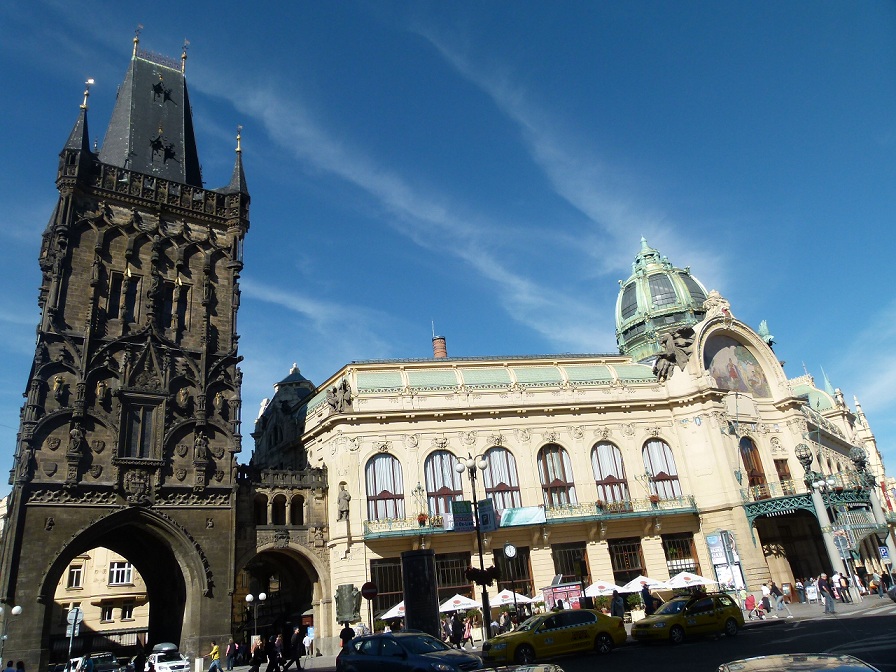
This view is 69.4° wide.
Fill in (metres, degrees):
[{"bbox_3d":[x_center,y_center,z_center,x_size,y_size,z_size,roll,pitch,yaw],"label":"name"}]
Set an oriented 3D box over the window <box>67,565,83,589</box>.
[{"bbox_3d":[-37.982,24.573,65.981,1.250,2.200,0.250,12,-29,-36],"label":"window"}]

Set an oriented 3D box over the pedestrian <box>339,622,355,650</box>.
[{"bbox_3d":[-4.466,13.617,28.612,0.580,1.760,0.380,-4,-23,-5],"label":"pedestrian"}]

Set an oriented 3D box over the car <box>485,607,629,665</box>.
[{"bbox_3d":[3.404,9.649,20.903,4.840,1.480,1.820,2,-25,-20],"label":"car"}]

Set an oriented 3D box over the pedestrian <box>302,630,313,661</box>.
[{"bbox_3d":[-9.883,21.803,45.598,0.500,1.650,0.400,-2,-23,-9],"label":"pedestrian"}]

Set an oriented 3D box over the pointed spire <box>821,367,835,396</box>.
[{"bbox_3d":[44.391,5.388,75.792,1.250,4.000,1.250,-24,-29,36],"label":"pointed spire"}]

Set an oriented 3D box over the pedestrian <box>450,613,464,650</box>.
[{"bbox_3d":[0.483,15.443,33.840,0.550,1.720,0.550,0,-24,-14],"label":"pedestrian"}]

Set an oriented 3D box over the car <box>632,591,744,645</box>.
[{"bbox_3d":[9.127,10.818,24.721,4.290,1.510,1.710,4,-25,-22],"label":"car"}]

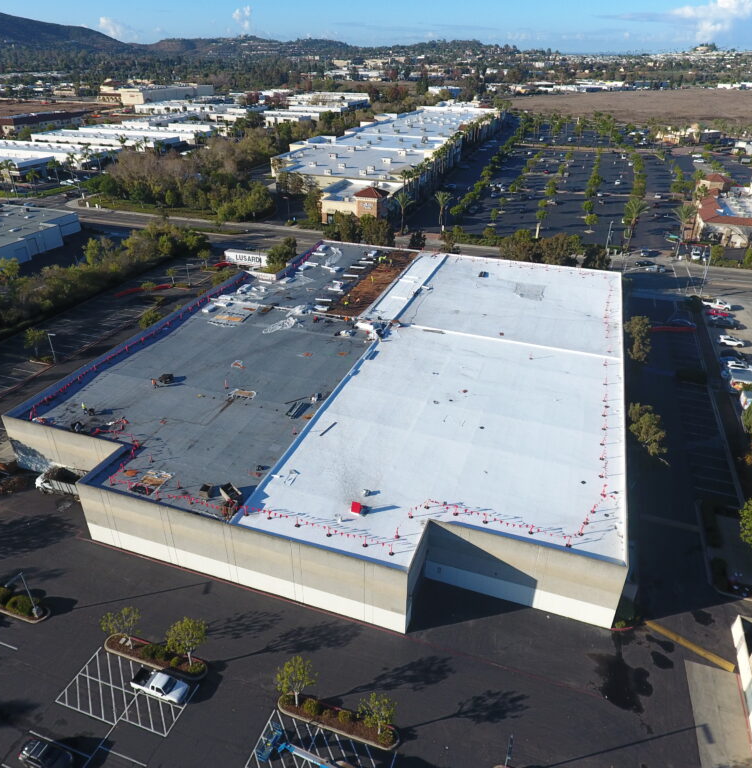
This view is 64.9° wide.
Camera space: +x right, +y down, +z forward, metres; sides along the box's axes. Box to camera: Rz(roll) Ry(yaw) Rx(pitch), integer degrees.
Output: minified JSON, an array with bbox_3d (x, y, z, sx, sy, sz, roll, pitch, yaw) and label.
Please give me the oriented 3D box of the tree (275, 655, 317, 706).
[{"bbox_3d":[-6.614,25.197,48.957,3.500,5.200,3.500,0,29,0],"label":"tree"}]

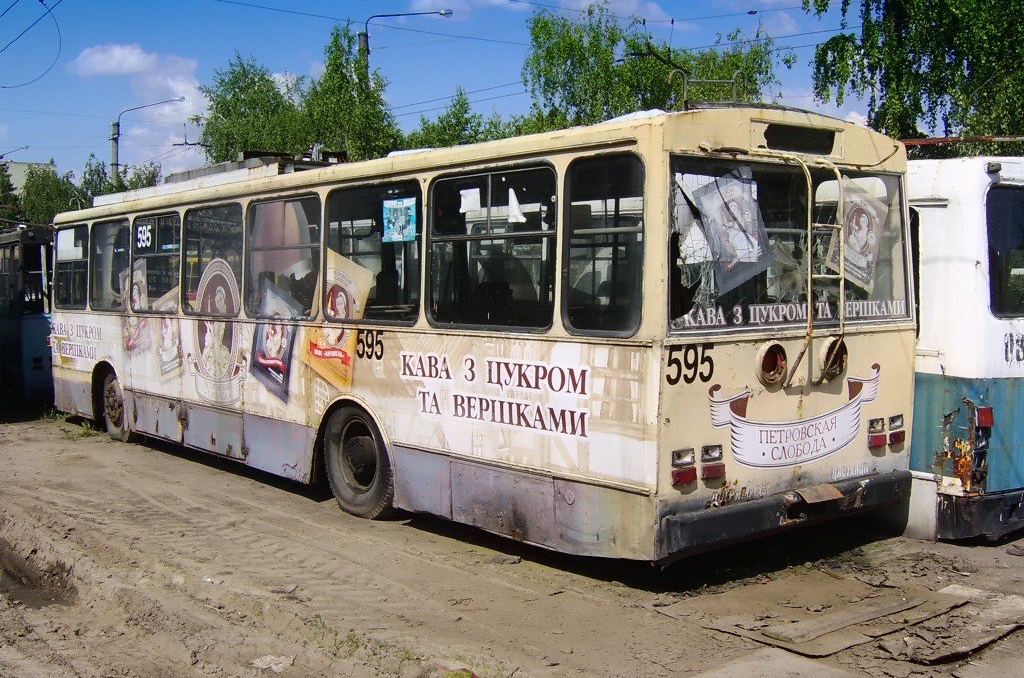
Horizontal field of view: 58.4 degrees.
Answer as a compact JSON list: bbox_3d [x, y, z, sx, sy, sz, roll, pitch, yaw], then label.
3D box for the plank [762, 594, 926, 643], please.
[{"bbox_3d":[1.955,1.596,5.295,1.160,0.030,0.180,-3,5,-30],"label":"plank"}]

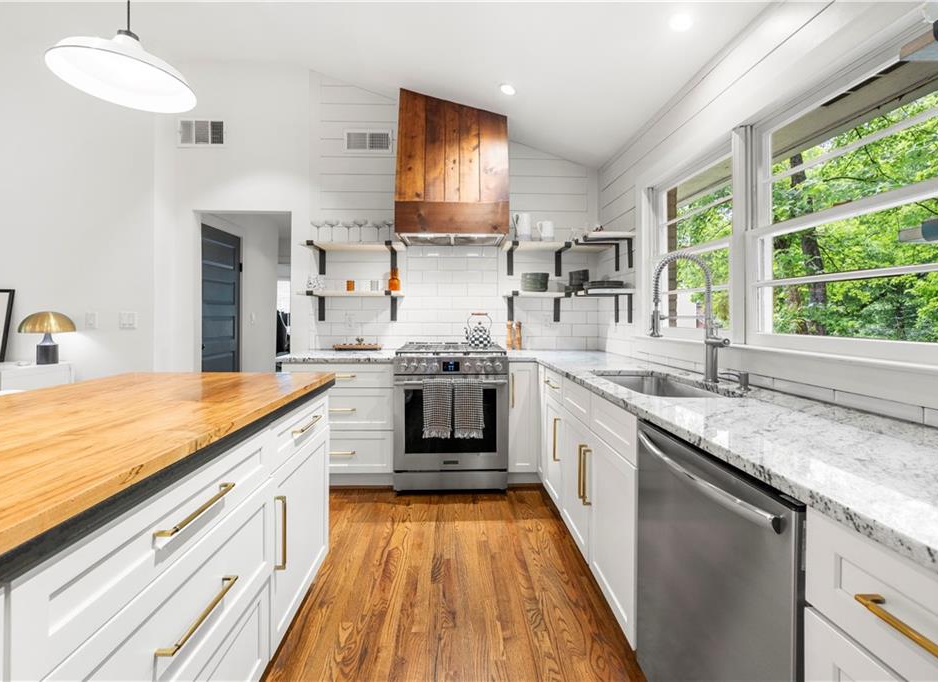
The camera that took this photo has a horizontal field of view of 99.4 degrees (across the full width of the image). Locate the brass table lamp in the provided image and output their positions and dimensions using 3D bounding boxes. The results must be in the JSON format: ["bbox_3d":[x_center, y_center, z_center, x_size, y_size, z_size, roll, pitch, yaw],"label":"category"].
[{"bbox_3d":[-3.030,-0.020,2.870,0.300,0.380,0.300,0,3,-2],"label":"brass table lamp"}]

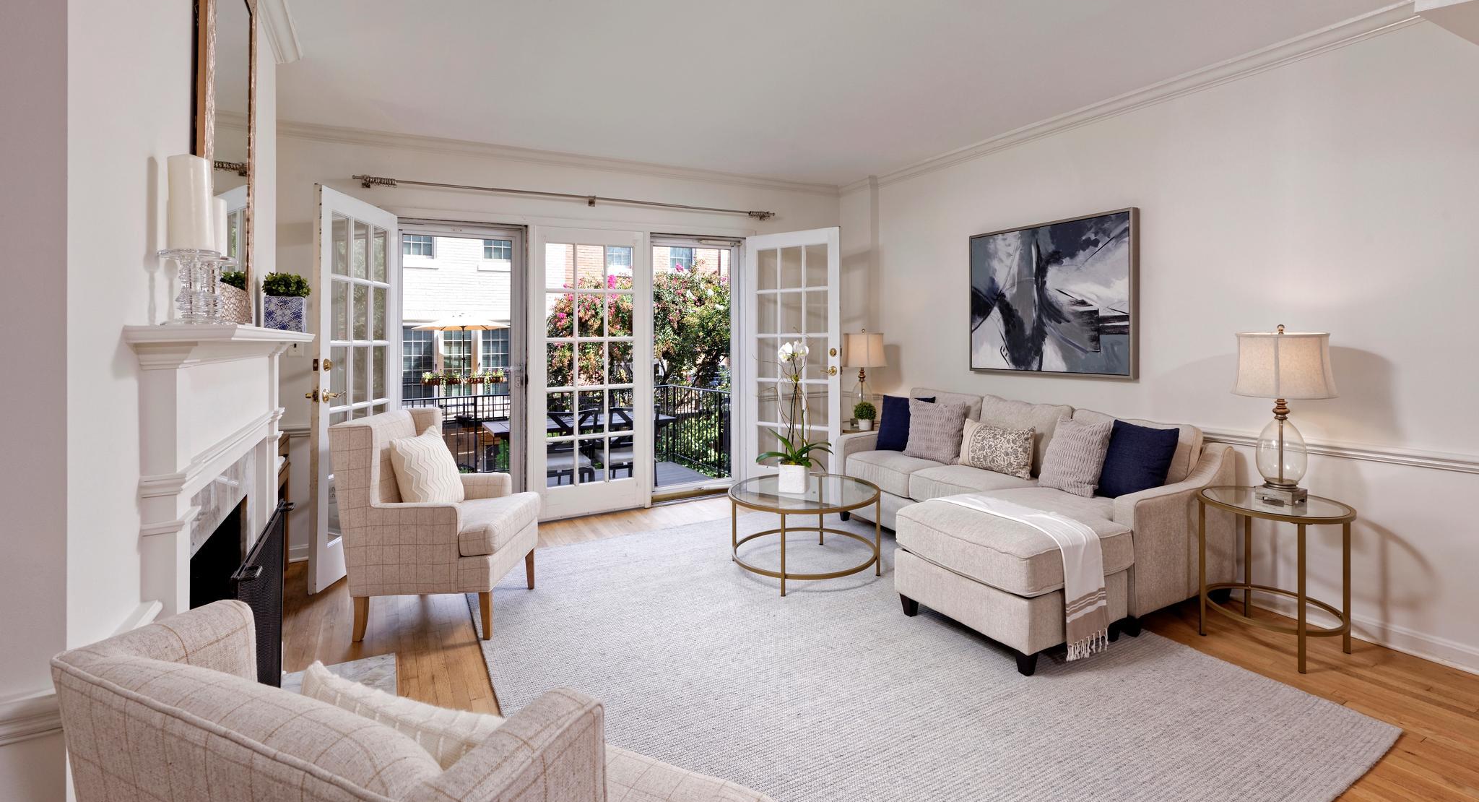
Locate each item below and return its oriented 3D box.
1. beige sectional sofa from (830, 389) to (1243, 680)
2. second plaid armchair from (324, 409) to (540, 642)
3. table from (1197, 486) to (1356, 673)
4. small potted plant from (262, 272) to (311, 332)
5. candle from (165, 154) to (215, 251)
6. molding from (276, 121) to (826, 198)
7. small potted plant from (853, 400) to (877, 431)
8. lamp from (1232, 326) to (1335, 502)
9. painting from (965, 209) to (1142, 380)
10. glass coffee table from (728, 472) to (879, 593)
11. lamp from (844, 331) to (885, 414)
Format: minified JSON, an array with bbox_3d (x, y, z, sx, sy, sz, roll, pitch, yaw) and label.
[{"bbox_3d":[1.236,0.477,3.748,1.500,0.890,2.100,-2,5,-28],"label":"beige sectional sofa"},{"bbox_3d":[-1.385,0.530,3.090,0.740,0.920,0.650,0,4,0],"label":"second plaid armchair"},{"bbox_3d":[2.249,0.720,2.772,0.515,0.605,0.515,-2,5,-28],"label":"table"},{"bbox_3d":[-1.831,-0.400,2.649,0.165,0.240,0.165,-2,5,-28],"label":"small potted plant"},{"bbox_3d":[-1.168,-0.419,1.399,0.075,0.205,0.075,-2,5,-28],"label":"candle"},{"bbox_3d":[-0.922,-1.747,4.895,4.150,0.100,0.080,-2,5,-27],"label":"molding"},{"bbox_3d":[0.944,0.116,4.930,0.175,0.220,0.175,0,4,0],"label":"small potted plant"},{"bbox_3d":[2.298,0.048,2.803,0.350,0.740,0.350,-2,5,-28],"label":"lamp"},{"bbox_3d":[1.913,-0.635,4.126,0.055,0.945,1.140,-2,5,-28],"label":"painting"},{"bbox_3d":[0.361,0.714,3.659,0.840,0.435,0.840,0,4,0],"label":"glass coffee table"},{"bbox_3d":[0.967,-0.197,5.181,0.350,0.740,0.350,0,4,0],"label":"lamp"}]

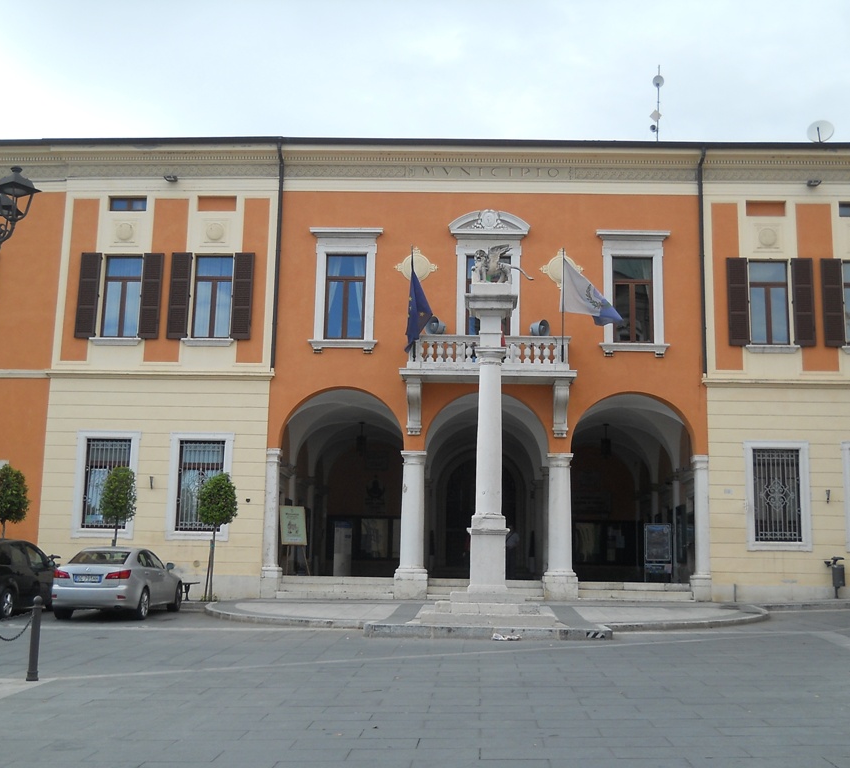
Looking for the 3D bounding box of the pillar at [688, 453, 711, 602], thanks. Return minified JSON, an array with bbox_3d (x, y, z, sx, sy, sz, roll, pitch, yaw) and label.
[{"bbox_3d":[7.002,3.696,31.093,0.500,3.700,0.620,1,-12,1],"label":"pillar"}]

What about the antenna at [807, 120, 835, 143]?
[{"bbox_3d":[10.770,-6.870,33.000,0.740,0.760,0.400,-5,-26,26],"label":"antenna"}]

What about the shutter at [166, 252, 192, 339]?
[{"bbox_3d":[-6.498,-2.328,32.149,0.532,2.349,0.060,1,-11,2],"label":"shutter"}]

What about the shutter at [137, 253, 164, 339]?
[{"bbox_3d":[-7.251,-2.331,32.179,0.536,2.344,0.060,1,-11,2],"label":"shutter"}]

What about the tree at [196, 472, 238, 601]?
[{"bbox_3d":[-5.085,3.680,29.310,0.985,3.100,0.985,1,-12,1],"label":"tree"}]

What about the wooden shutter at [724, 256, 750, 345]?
[{"bbox_3d":[8.156,-2.128,31.550,0.532,2.359,0.060,1,-11,2],"label":"wooden shutter"}]

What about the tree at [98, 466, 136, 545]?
[{"bbox_3d":[-7.480,3.609,29.345,0.889,3.247,0.889,1,-12,1],"label":"tree"}]

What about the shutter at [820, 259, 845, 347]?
[{"bbox_3d":[10.595,-2.108,31.452,0.532,2.351,0.060,1,-11,2],"label":"shutter"}]

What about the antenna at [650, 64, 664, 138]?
[{"bbox_3d":[6.954,-8.352,36.415,0.430,2.620,0.380,1,-12,1],"label":"antenna"}]

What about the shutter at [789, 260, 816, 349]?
[{"bbox_3d":[9.087,-1.960,29.076,0.493,2.185,0.060,1,-12,3],"label":"shutter"}]

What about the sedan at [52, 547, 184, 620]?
[{"bbox_3d":[-6.340,4.125,25.400,1.800,1.430,4.575,1,-8,3],"label":"sedan"}]

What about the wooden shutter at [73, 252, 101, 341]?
[{"bbox_3d":[-8.281,-2.180,29.866,0.499,2.167,0.060,1,-12,3],"label":"wooden shutter"}]

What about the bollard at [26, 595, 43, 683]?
[{"bbox_3d":[-4.503,2.939,14.038,0.140,0.960,0.140,1,-11,2],"label":"bollard"}]

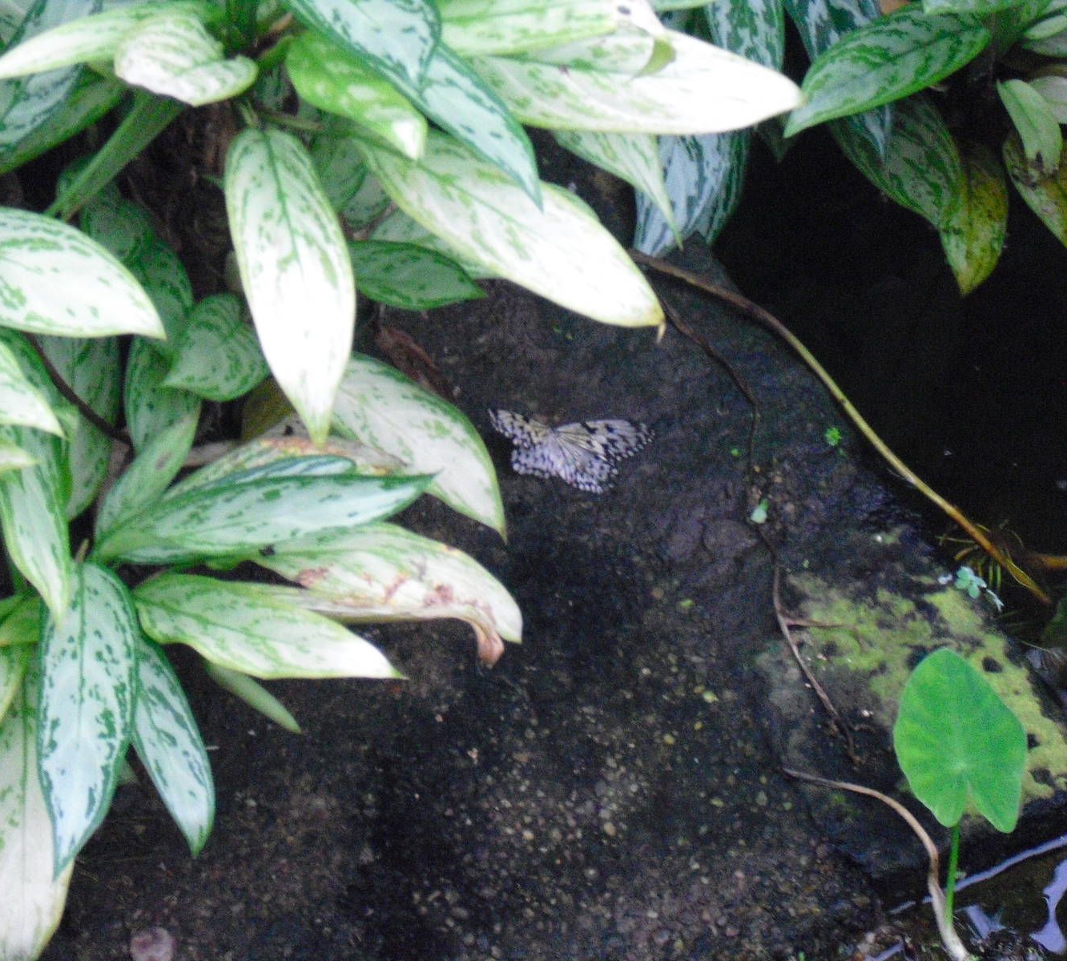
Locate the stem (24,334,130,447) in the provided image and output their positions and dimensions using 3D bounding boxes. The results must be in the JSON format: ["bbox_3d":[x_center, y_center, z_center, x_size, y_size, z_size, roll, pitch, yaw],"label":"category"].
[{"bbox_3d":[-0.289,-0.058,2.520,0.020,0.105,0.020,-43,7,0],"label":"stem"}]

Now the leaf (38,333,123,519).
[{"bbox_3d":[-0.292,-0.037,2.540,0.064,0.028,0.129,6,74,-10],"label":"leaf"}]

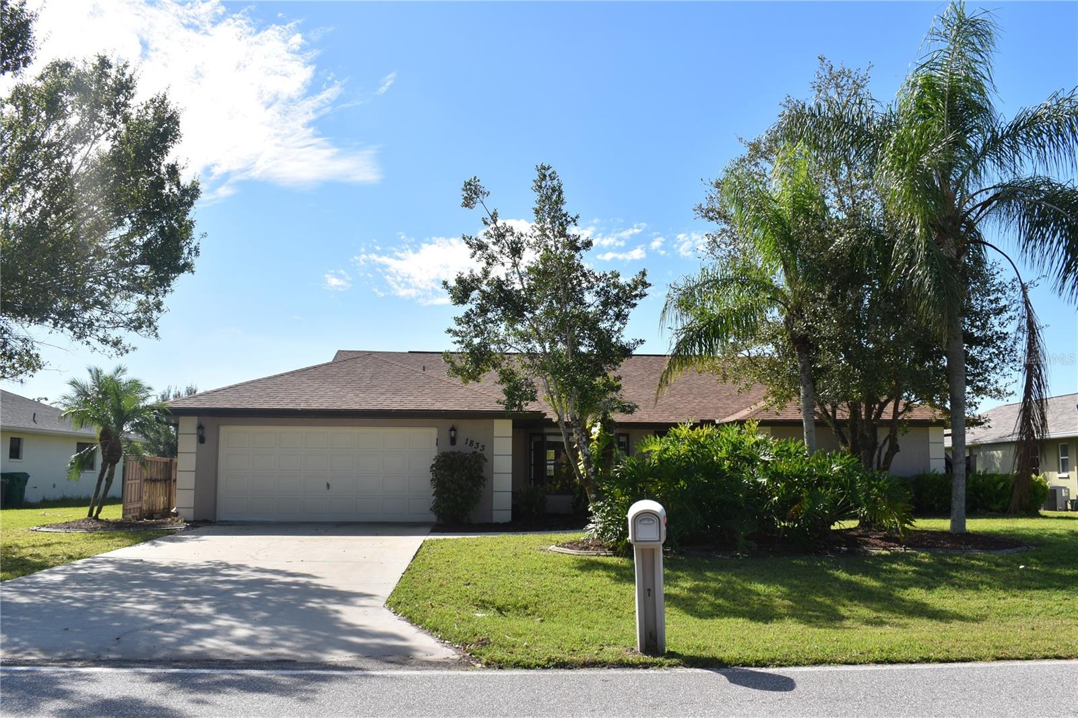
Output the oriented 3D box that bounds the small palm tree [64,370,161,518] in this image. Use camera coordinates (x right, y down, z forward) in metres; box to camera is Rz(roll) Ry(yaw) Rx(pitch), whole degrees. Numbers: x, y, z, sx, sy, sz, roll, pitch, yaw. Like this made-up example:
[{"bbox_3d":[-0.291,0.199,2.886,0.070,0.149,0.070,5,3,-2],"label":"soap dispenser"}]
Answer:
[{"bbox_3d":[-9.657,1.883,21.177,2.325,3.437,2.325,1,-6,-3],"label":"small palm tree"}]

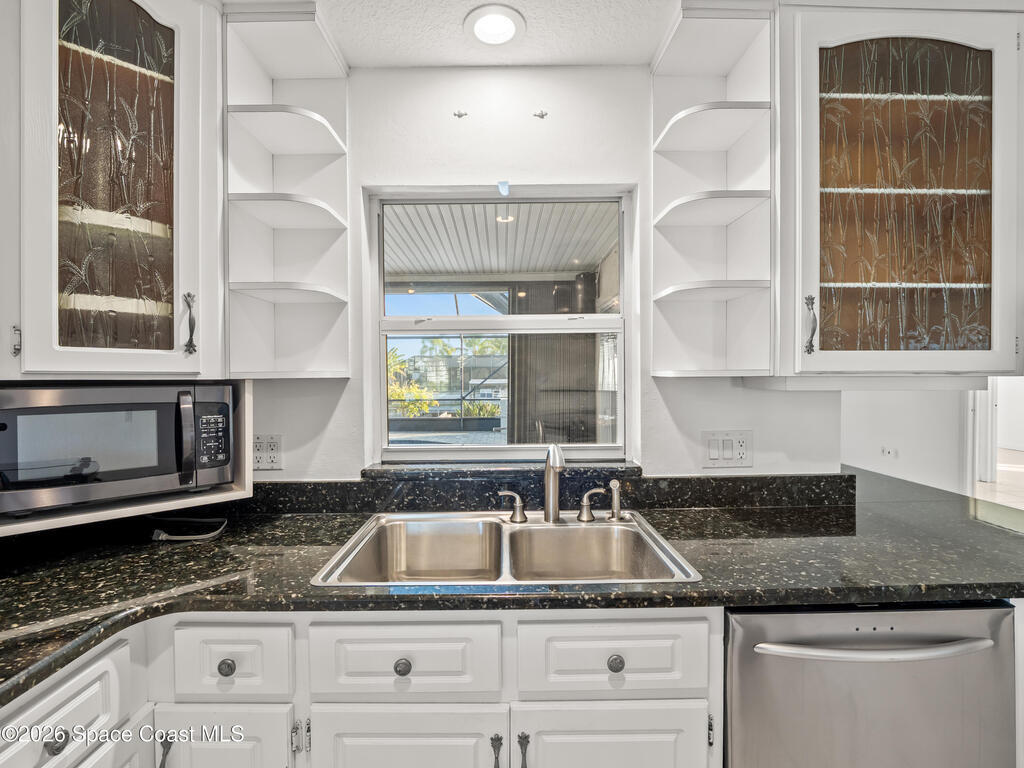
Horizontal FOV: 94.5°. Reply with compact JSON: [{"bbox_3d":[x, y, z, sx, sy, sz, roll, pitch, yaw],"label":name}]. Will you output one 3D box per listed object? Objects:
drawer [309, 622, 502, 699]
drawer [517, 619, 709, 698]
[{"bbox_3d":[-0.225,0.586,1.004,0.406,0.167,0.049,0,1,0],"label":"drawer"},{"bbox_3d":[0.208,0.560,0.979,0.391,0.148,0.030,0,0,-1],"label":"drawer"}]

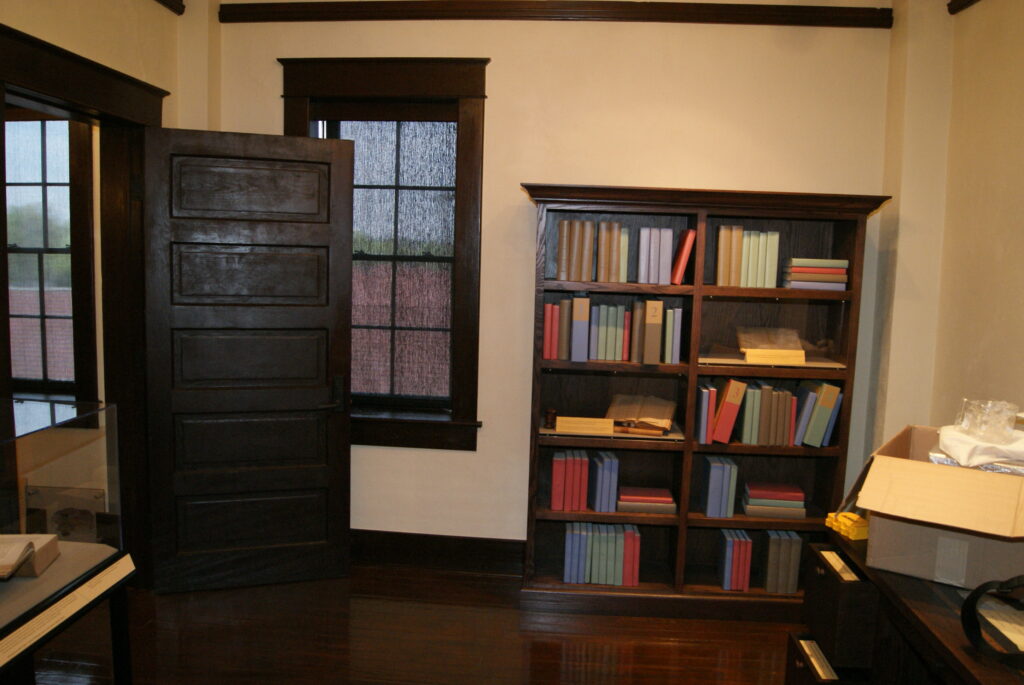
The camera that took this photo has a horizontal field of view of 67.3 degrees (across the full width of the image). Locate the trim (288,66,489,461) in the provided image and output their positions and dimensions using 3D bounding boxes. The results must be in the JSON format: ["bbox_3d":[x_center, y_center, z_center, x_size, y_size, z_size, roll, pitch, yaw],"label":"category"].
[{"bbox_3d":[-0.637,-0.416,3.768,1.014,1.879,0.142,2,6,3],"label":"trim"}]

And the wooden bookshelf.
[{"bbox_3d":[0.780,0.289,3.486,1.521,1.889,0.394,2,6,3],"label":"wooden bookshelf"}]

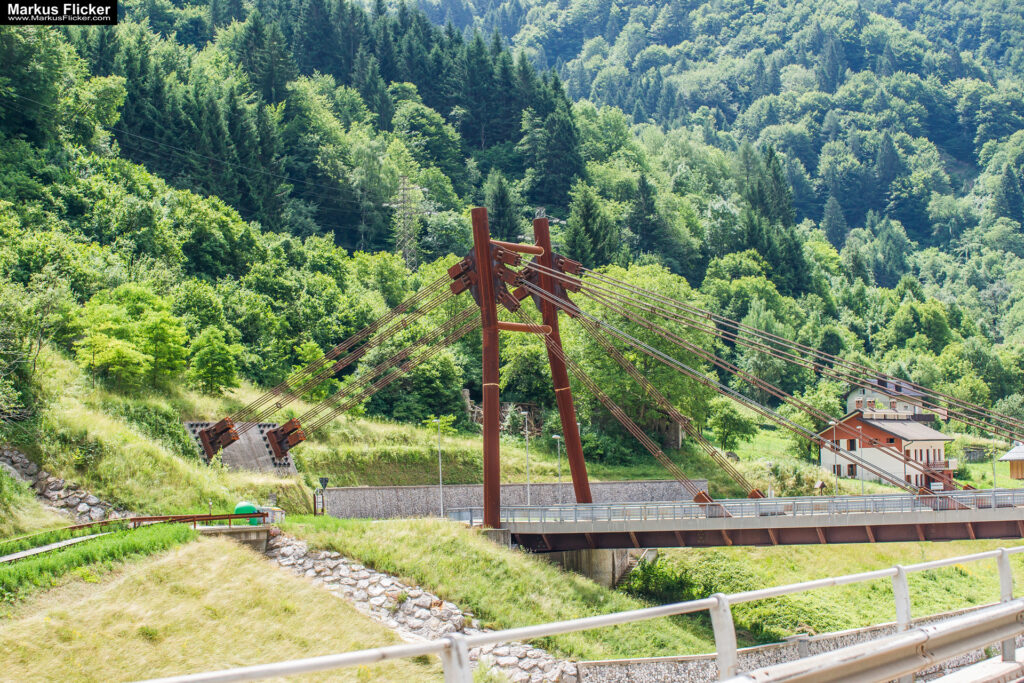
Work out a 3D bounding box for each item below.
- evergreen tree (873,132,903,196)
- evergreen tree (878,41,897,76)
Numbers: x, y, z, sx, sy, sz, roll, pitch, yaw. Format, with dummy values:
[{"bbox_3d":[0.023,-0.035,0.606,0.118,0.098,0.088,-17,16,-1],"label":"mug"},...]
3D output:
[{"bbox_3d":[109.410,-50.690,620.000,8.140,20.090,8.140,-2,-4,0],"label":"evergreen tree"},{"bbox_3d":[130.240,-96.910,740.000,6.240,14.980,6.240,-2,-4,0],"label":"evergreen tree"}]

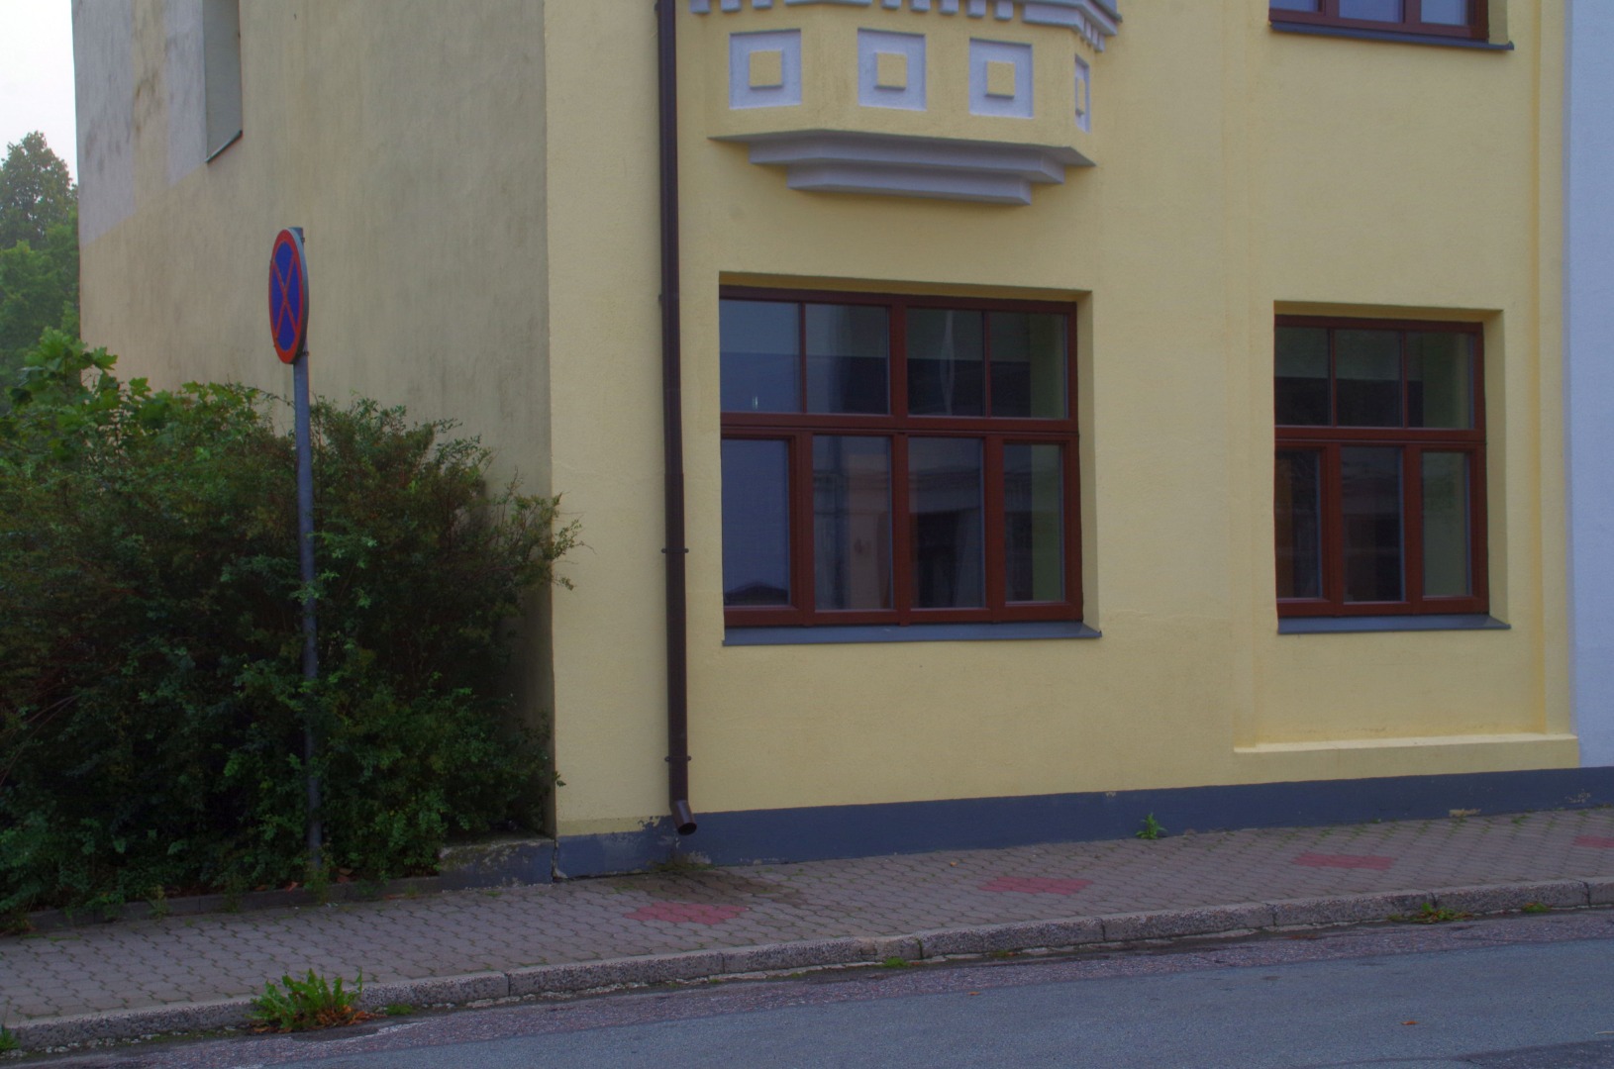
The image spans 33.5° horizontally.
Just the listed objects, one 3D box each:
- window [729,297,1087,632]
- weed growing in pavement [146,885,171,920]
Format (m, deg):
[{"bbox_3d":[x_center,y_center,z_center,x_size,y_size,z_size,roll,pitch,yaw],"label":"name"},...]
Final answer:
[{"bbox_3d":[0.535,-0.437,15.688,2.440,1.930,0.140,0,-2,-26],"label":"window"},{"bbox_3d":[-3.217,1.823,13.312,0.135,0.175,0.130,0,-2,-26],"label":"weed growing in pavement"}]

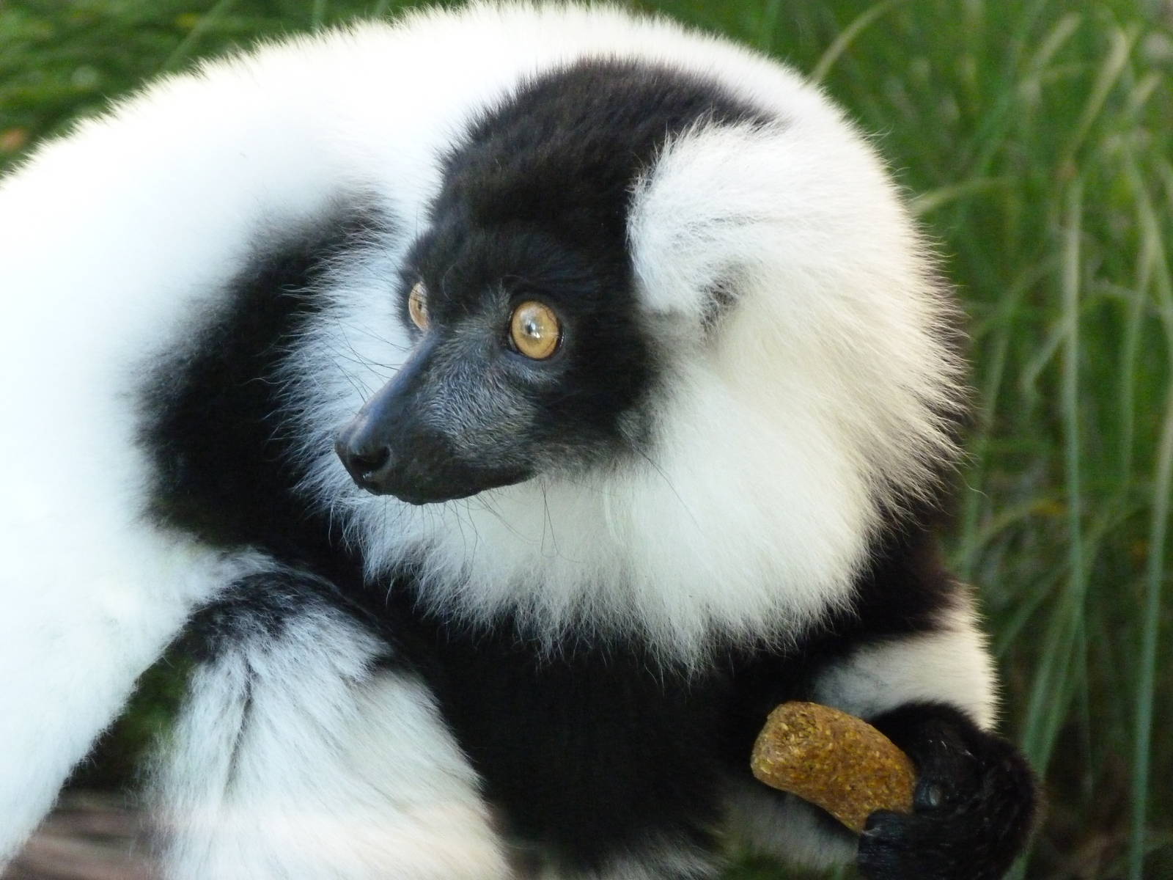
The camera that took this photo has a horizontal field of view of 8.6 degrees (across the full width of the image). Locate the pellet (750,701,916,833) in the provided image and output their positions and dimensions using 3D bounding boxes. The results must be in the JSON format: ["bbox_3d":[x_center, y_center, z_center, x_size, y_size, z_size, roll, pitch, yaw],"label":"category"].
[{"bbox_3d":[0.067,0.087,2.100,0.045,0.026,0.025,30,6,0],"label":"pellet"}]

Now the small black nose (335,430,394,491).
[{"bbox_3d":[-0.059,0.006,2.070,0.012,0.015,0.014,-8,12,-38],"label":"small black nose"}]

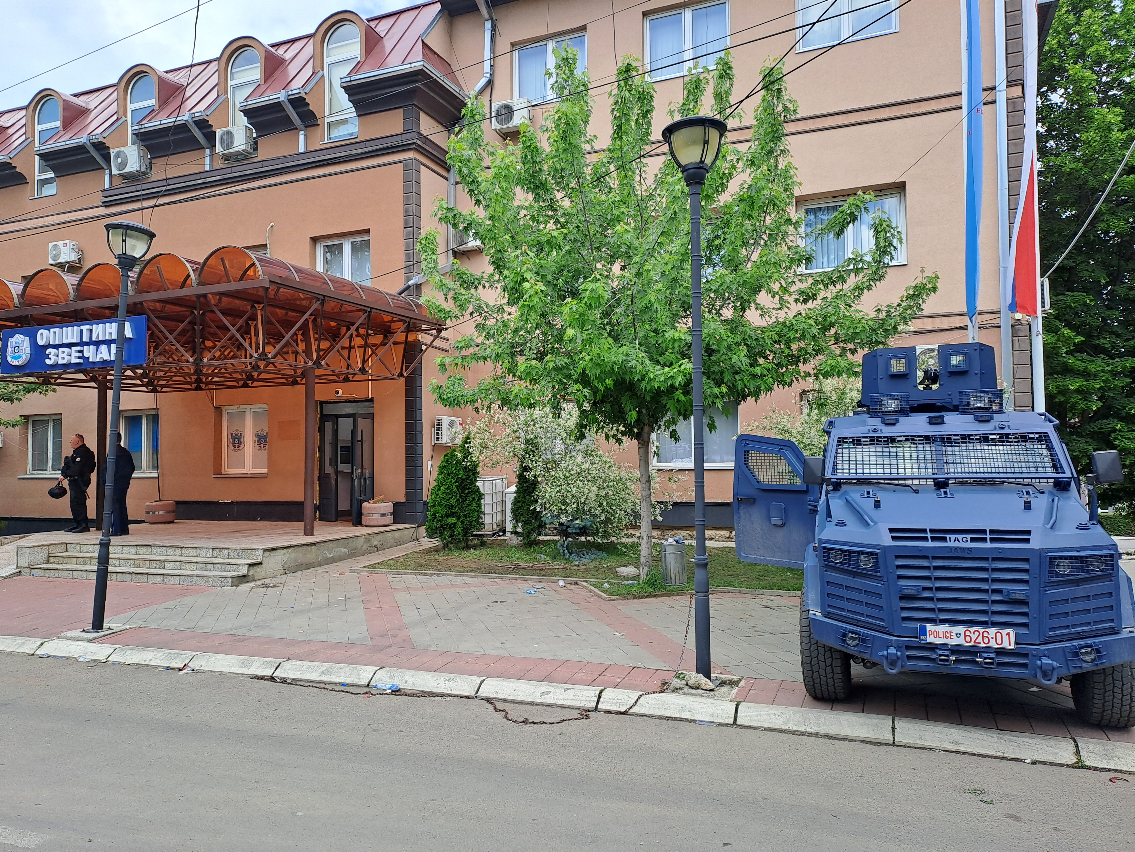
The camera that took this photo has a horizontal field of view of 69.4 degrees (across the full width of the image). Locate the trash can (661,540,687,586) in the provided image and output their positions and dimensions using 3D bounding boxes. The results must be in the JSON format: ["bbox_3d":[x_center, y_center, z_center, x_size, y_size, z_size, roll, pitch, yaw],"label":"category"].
[{"bbox_3d":[1.421,1.816,10.900,0.340,0.580,0.340,0,-2,0],"label":"trash can"}]

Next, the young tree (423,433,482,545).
[{"bbox_3d":[-1.972,1.137,14.300,1.020,1.980,0.980,-1,-2,0],"label":"young tree"}]

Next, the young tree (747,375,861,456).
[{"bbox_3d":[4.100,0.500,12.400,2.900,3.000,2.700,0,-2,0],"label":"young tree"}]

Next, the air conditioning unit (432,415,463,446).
[{"bbox_3d":[-2.382,0.106,16.474,0.270,0.540,0.750,-2,-2,23],"label":"air conditioning unit"}]

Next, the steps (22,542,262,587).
[{"bbox_3d":[-6.703,2.118,12.741,4.550,0.470,0.680,-1,-2,22],"label":"steps"}]

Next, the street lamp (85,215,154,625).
[{"bbox_3d":[-4.629,-0.015,8.359,0.500,4.170,0.500,3,-1,23],"label":"street lamp"}]

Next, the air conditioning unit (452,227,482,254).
[{"bbox_3d":[-2.002,-3.832,16.767,0.730,0.490,0.280,-2,-2,23],"label":"air conditioning unit"}]

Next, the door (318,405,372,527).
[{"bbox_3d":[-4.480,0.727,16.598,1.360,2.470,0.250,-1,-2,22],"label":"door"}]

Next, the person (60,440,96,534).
[{"bbox_3d":[-9.047,1.115,15.150,0.560,1.680,0.520,0,-2,-22],"label":"person"}]

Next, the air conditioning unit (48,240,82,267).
[{"bbox_3d":[-11.992,-4.117,19.517,0.750,0.530,0.280,-1,-2,22],"label":"air conditioning unit"}]

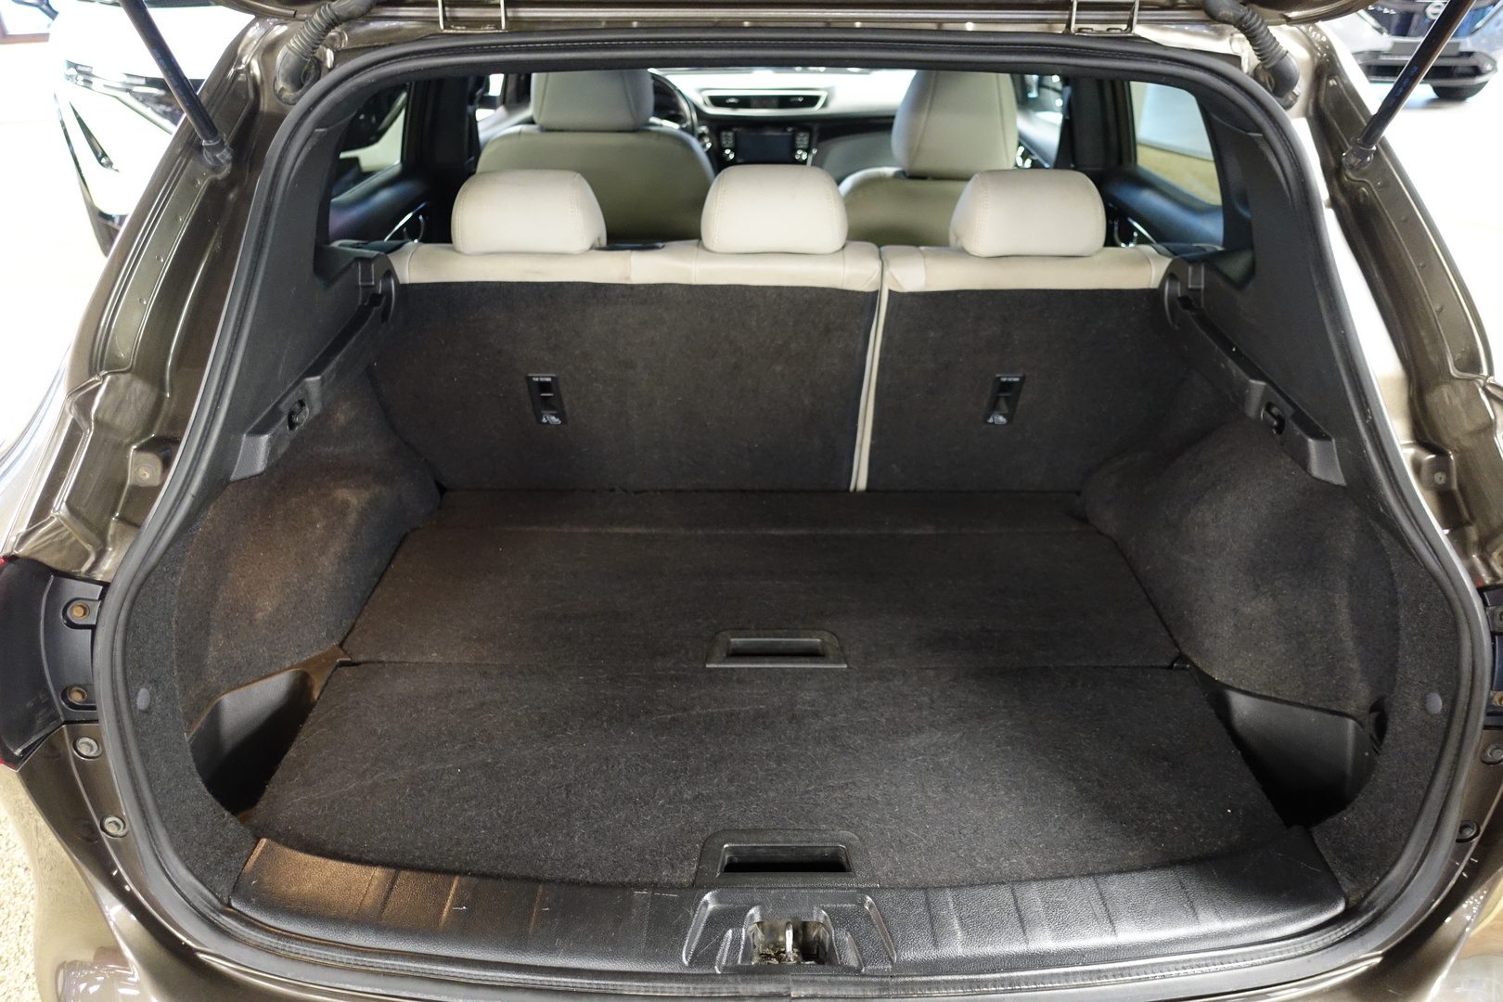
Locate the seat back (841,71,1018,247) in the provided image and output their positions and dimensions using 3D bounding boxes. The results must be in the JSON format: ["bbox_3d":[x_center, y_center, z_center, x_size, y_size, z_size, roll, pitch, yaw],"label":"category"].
[{"bbox_3d":[0.400,-0.635,2.429,0.530,0.960,0.740,0,32,0],"label":"seat back"}]

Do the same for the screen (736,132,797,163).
[{"bbox_3d":[0.039,-1.030,2.920,0.172,0.092,0.020,0,20,0],"label":"screen"}]

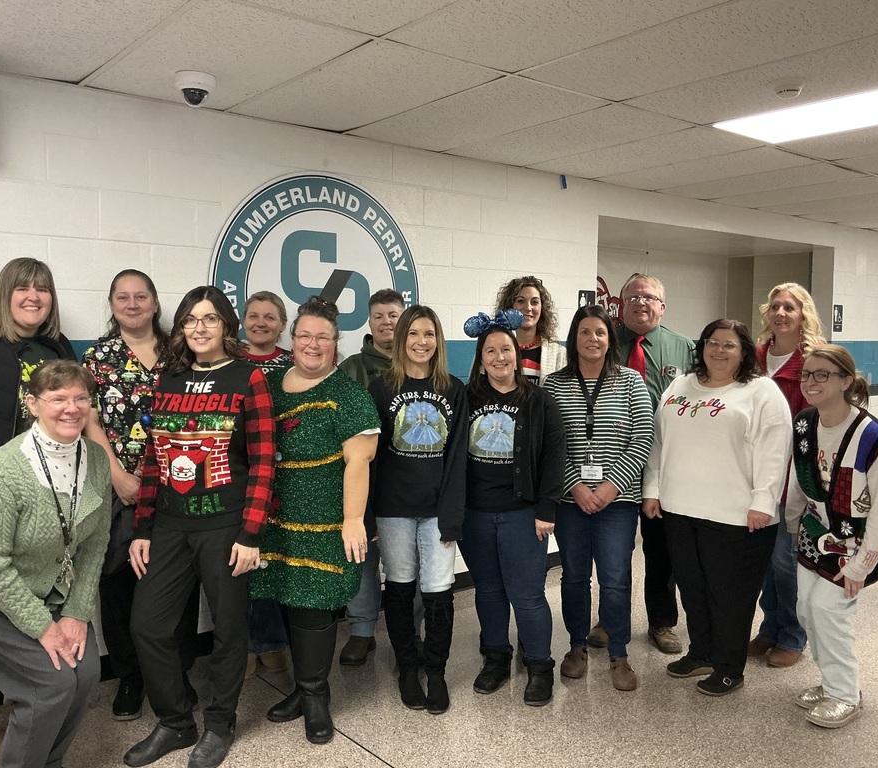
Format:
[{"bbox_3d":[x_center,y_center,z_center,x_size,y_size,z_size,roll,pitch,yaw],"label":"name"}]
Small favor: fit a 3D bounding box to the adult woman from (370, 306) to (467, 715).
[{"bbox_3d":[-0.079,0.471,3.314,0.450,1.563,0.370,1,3,6],"label":"adult woman"}]

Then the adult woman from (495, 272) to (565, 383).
[{"bbox_3d":[0.409,0.367,3.740,0.470,1.712,0.320,0,3,3],"label":"adult woman"}]

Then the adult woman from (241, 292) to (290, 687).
[{"bbox_3d":[-0.754,0.414,3.600,0.470,1.629,0.310,0,3,-7],"label":"adult woman"}]

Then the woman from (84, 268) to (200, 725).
[{"bbox_3d":[-1.160,0.401,3.230,0.500,1.692,0.340,-1,3,-25],"label":"woman"}]

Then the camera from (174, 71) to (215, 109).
[{"bbox_3d":[-0.940,-1.125,3.200,0.155,0.115,0.155,-1,3,-18],"label":"camera"}]

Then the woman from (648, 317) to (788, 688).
[{"bbox_3d":[1.176,0.489,3.505,0.590,1.524,0.430,3,4,40],"label":"woman"}]

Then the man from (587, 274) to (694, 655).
[{"bbox_3d":[0.972,0.351,3.928,0.560,1.744,0.420,2,4,20],"label":"man"}]

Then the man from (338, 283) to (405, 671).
[{"bbox_3d":[-0.307,0.396,3.770,0.490,1.649,0.320,0,3,6],"label":"man"}]

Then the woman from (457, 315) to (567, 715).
[{"bbox_3d":[0.316,0.479,3.384,0.470,1.543,0.370,2,4,18],"label":"woman"}]

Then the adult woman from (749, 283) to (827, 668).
[{"bbox_3d":[1.590,0.381,3.800,0.480,1.682,0.330,2,4,30],"label":"adult woman"}]

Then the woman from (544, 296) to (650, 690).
[{"bbox_3d":[0.691,0.454,3.543,0.500,1.581,0.380,1,4,17],"label":"woman"}]

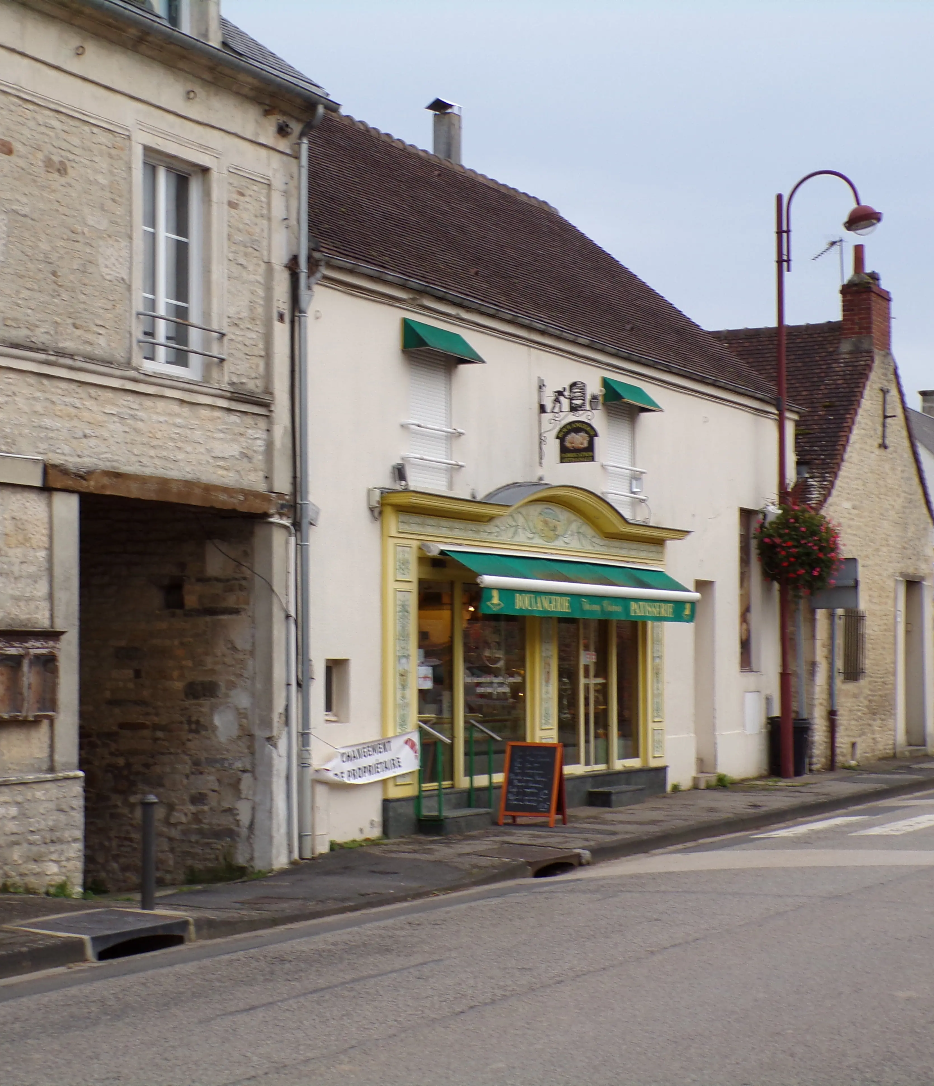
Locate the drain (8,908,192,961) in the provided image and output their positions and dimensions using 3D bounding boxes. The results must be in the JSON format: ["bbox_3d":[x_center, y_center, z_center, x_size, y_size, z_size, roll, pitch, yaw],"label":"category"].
[{"bbox_3d":[-2.384,2.525,13.196,0.853,0.165,1.082,-2,-4,29],"label":"drain"}]

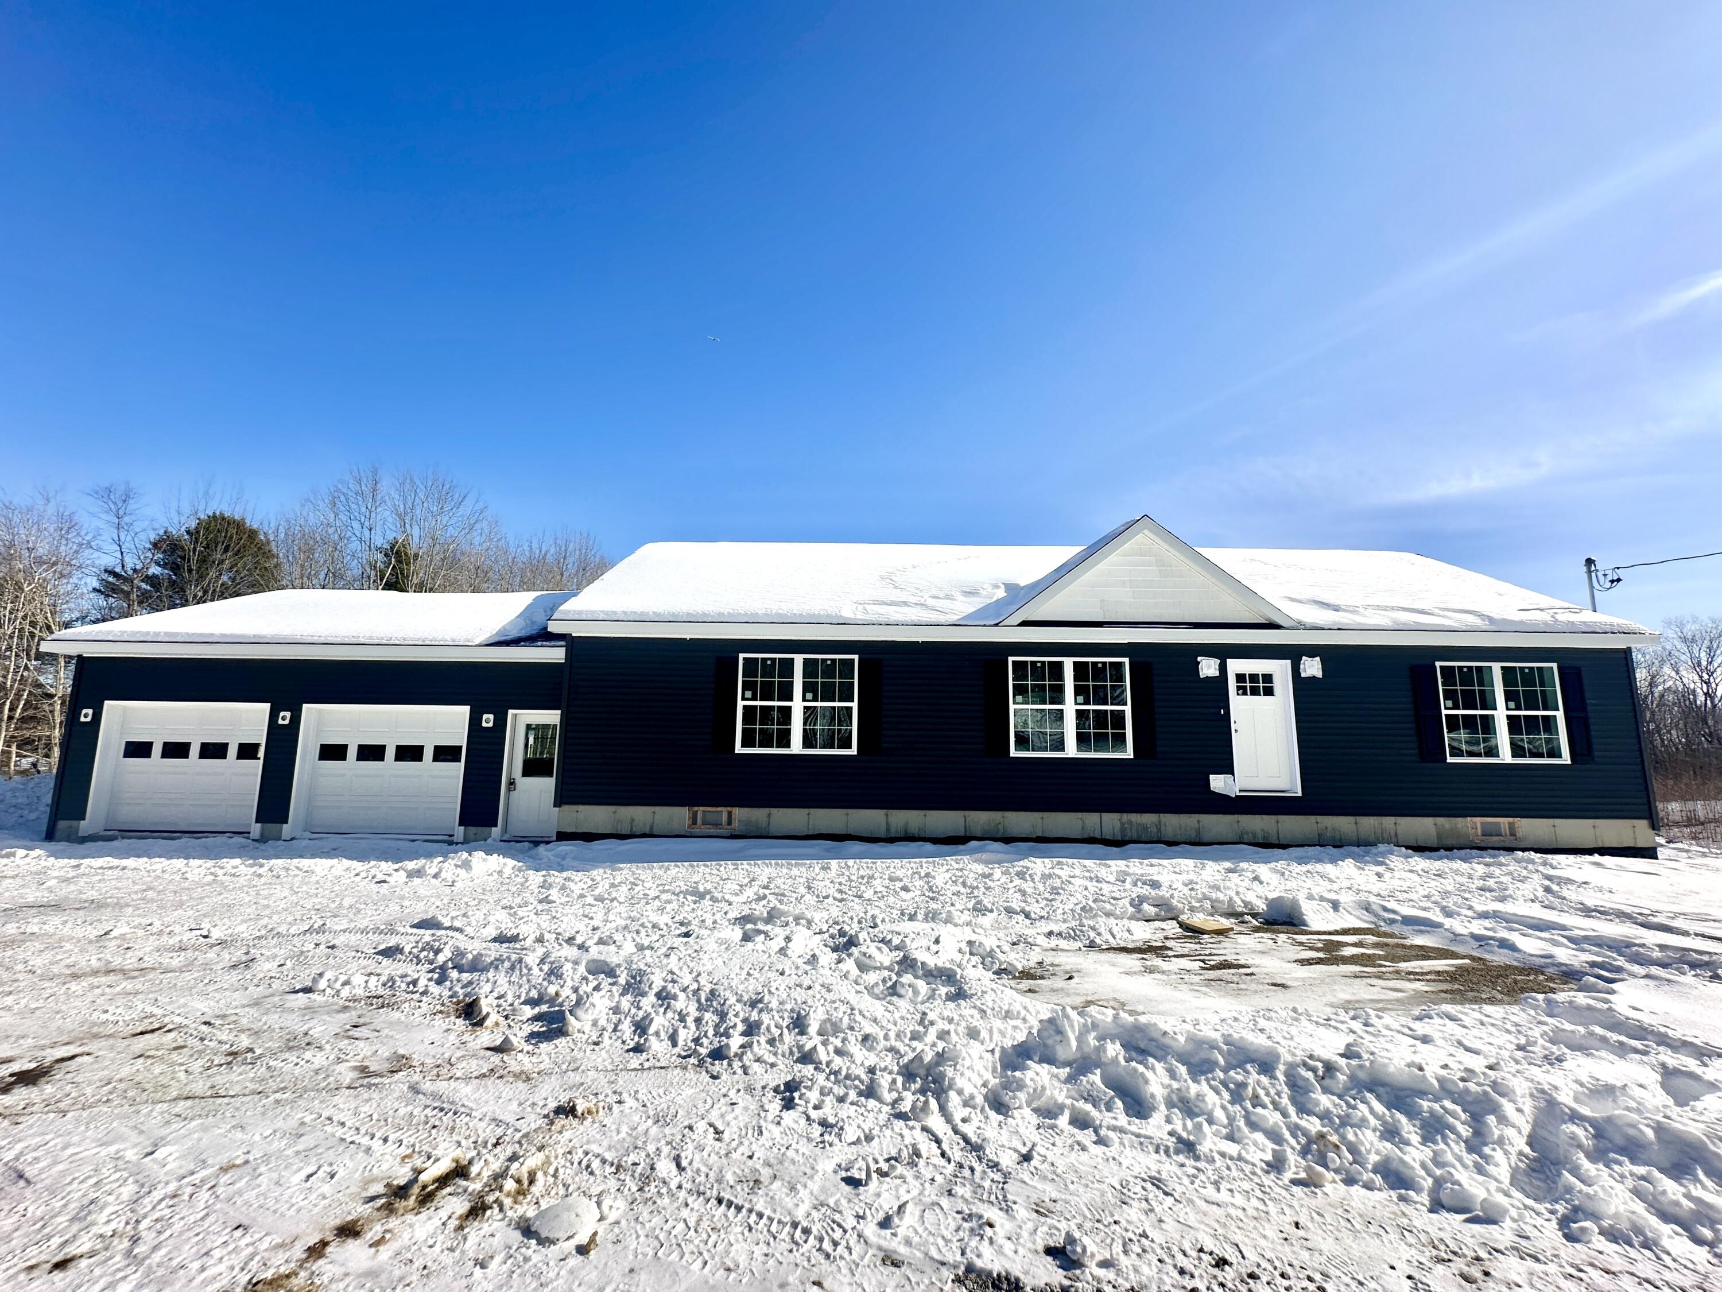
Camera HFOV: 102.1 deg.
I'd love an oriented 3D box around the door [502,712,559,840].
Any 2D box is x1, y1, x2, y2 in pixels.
[{"bbox_3d":[-5.446,2.180,11.719,0.940,2.060,0.080,1,-8,1],"label":"door"}]

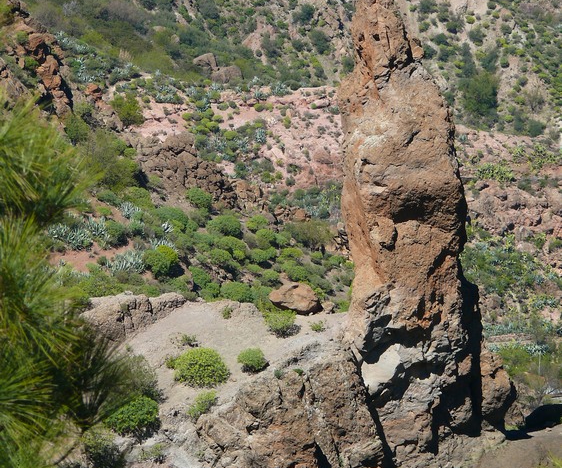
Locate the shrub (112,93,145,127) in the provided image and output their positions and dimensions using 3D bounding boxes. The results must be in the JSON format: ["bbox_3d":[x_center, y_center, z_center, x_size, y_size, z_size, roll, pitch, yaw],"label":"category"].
[{"bbox_3d":[-9.309,-7.490,310.000,2.050,1.950,1.950,0,15,0],"label":"shrub"}]

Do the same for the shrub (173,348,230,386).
[{"bbox_3d":[-2.457,4.194,160.000,1.750,1.200,1.650,0,17,0],"label":"shrub"}]

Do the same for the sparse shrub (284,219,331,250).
[{"bbox_3d":[1.348,0.025,260.000,2.300,1.450,2.000,0,15,0],"label":"sparse shrub"}]

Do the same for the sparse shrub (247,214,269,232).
[{"bbox_3d":[-1.195,-0.585,260.000,1.100,0.870,1.050,0,15,0],"label":"sparse shrub"}]

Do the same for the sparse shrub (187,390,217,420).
[{"bbox_3d":[-2.426,5.237,157.000,0.880,0.800,0.850,0,17,0],"label":"sparse shrub"}]

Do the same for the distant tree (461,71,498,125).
[{"bbox_3d":[16.310,-11.134,420.000,3.100,4.200,3.000,0,15,0],"label":"distant tree"}]

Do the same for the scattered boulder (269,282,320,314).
[{"bbox_3d":[0.482,2.128,170.000,1.780,1.000,1.350,0,17,0],"label":"scattered boulder"}]

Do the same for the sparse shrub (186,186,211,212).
[{"bbox_3d":[-3.077,-1.340,193.000,1.000,0.950,1.000,0,17,0],"label":"sparse shrub"}]

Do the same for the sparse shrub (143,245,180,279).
[{"bbox_3d":[-4.278,1.020,183.000,1.350,1.150,1.300,0,17,0],"label":"sparse shrub"}]

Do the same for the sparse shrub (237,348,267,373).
[{"bbox_3d":[-1.125,4.826,195.000,1.120,0.930,1.080,0,15,0],"label":"sparse shrub"}]

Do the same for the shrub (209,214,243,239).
[{"bbox_3d":[-2.041,-0.313,188.000,1.250,0.880,1.200,0,17,0],"label":"shrub"}]

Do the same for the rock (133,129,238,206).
[{"bbox_3d":[-5.325,-3.652,285.000,5.900,3.500,4.000,0,15,0],"label":"rock"}]

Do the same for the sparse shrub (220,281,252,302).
[{"bbox_3d":[-1.541,2.026,177.000,1.120,0.800,1.100,0,17,0],"label":"sparse shrub"}]

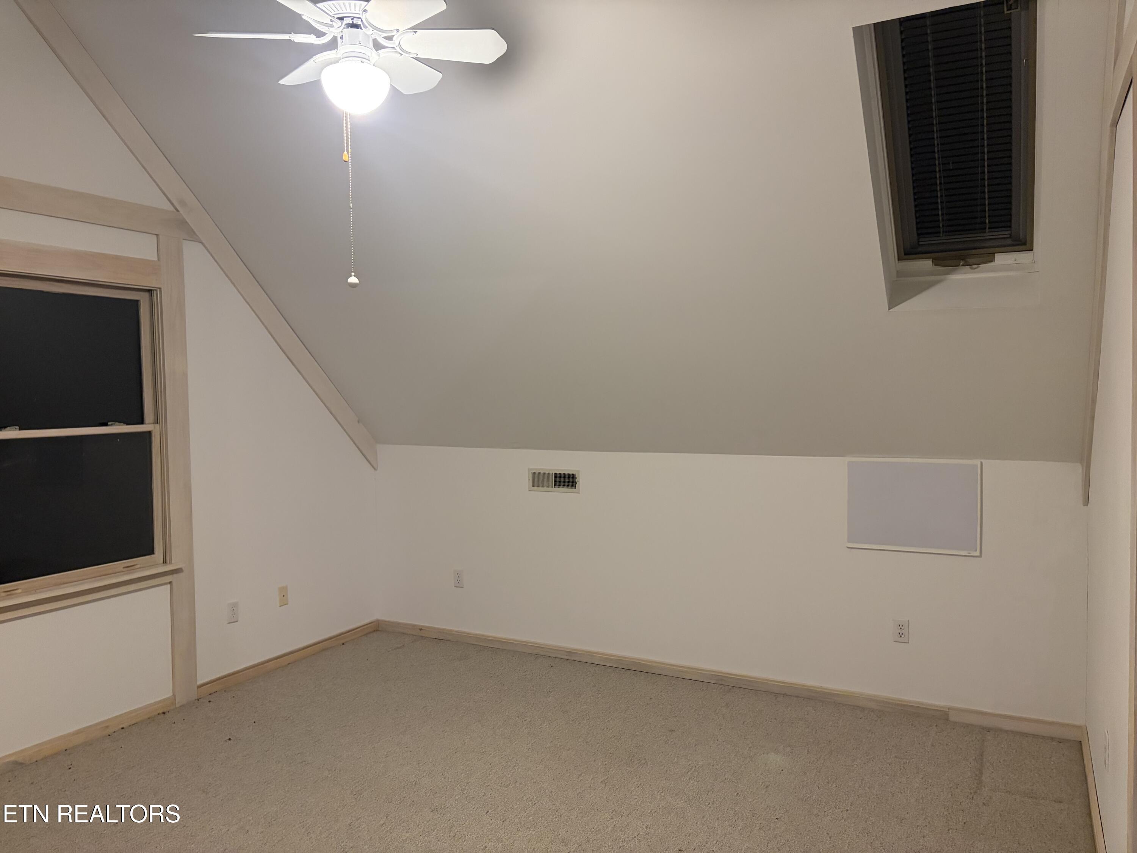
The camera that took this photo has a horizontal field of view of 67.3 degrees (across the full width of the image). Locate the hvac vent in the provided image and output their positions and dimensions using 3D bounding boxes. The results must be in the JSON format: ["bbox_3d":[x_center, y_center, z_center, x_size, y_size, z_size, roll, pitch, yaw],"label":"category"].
[{"bbox_3d":[-0.085,0.324,5.072,0.347,0.138,0.020,1,3,28],"label":"hvac vent"}]

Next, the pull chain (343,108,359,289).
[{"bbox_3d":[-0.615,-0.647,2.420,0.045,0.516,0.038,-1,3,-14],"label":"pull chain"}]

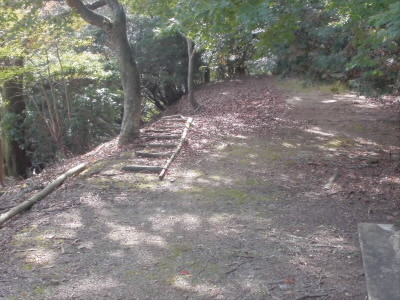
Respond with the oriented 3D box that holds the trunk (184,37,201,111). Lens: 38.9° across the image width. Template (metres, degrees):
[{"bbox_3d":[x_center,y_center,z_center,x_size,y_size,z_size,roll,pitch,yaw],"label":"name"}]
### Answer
[{"bbox_3d":[-0.168,-1.738,12.700,0.330,1.700,0.310,0,6,0],"label":"trunk"}]

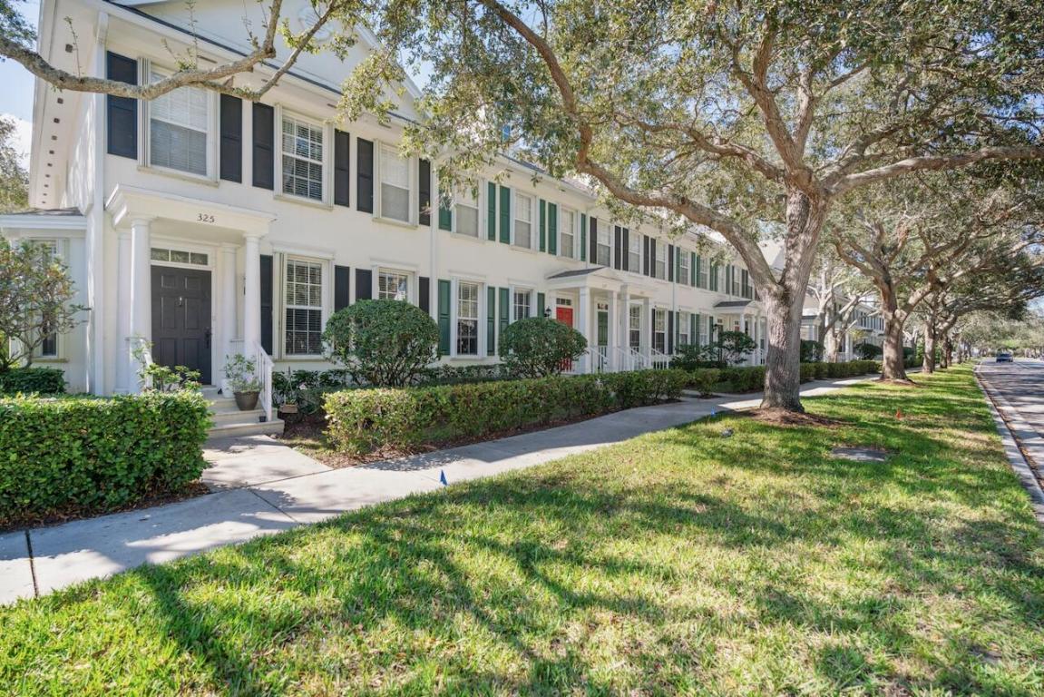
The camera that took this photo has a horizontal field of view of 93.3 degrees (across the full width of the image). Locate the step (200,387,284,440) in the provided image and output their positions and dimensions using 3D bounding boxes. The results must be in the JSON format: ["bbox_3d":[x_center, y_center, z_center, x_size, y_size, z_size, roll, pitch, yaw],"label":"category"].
[{"bbox_3d":[-4.914,1.054,7.570,1.750,0.560,1.760,-1,-1,43],"label":"step"}]

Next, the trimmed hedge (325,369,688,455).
[{"bbox_3d":[0.837,1.030,10.431,0.900,0.790,9.850,-1,-1,43],"label":"trimmed hedge"}]

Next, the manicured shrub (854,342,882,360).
[{"bbox_3d":[33.775,0.680,47.998,2.600,2.300,2.600,-1,-1,43],"label":"manicured shrub"}]

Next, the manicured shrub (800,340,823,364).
[{"bbox_3d":[19.007,0.562,32.798,2.300,2.200,2.300,-1,-1,43],"label":"manicured shrub"}]

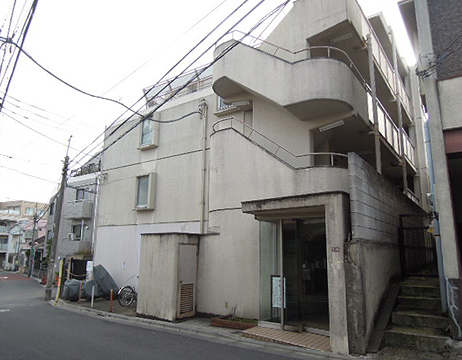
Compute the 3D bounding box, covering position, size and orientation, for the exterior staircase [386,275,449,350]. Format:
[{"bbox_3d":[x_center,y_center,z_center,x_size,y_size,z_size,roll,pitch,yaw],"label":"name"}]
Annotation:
[{"bbox_3d":[3.271,2.242,5.759,0.850,0.900,2.000,-8,-15,35],"label":"exterior staircase"}]

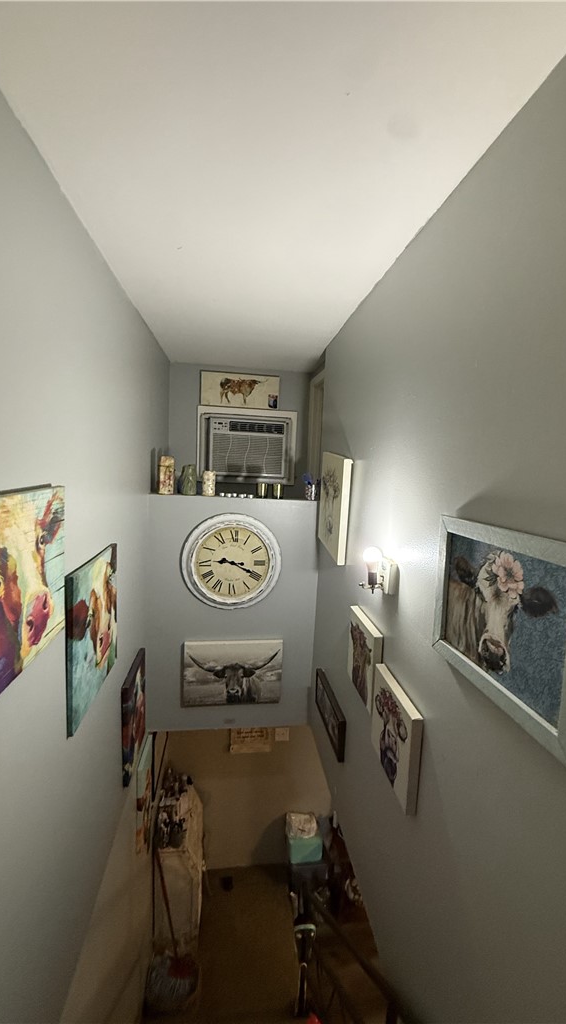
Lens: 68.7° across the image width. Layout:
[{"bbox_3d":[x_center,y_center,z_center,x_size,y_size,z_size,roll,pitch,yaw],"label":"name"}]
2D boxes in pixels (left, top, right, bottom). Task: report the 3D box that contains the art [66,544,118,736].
[{"bbox_3d":[-0.685,0.419,1.516,0.021,0.502,0.497,1,6,-7],"label":"art"}]

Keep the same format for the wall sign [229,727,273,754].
[{"bbox_3d":[-0.276,2.027,3.718,0.382,0.302,0.024,1,6,-7],"label":"wall sign"}]

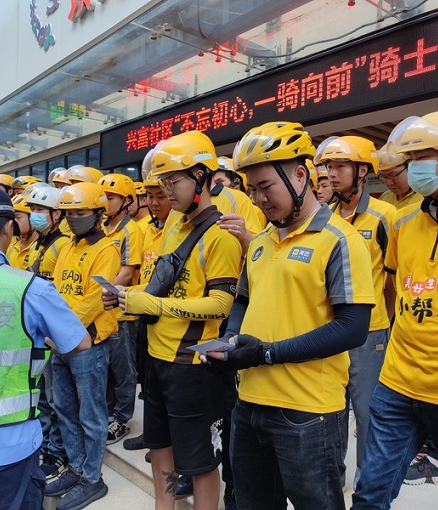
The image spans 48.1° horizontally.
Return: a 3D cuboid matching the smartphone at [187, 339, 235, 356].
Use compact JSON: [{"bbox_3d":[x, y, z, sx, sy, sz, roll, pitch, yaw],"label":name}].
[{"bbox_3d":[-0.023,0.276,1.460,0.076,0.009,0.155,7,3,32],"label":"smartphone"}]

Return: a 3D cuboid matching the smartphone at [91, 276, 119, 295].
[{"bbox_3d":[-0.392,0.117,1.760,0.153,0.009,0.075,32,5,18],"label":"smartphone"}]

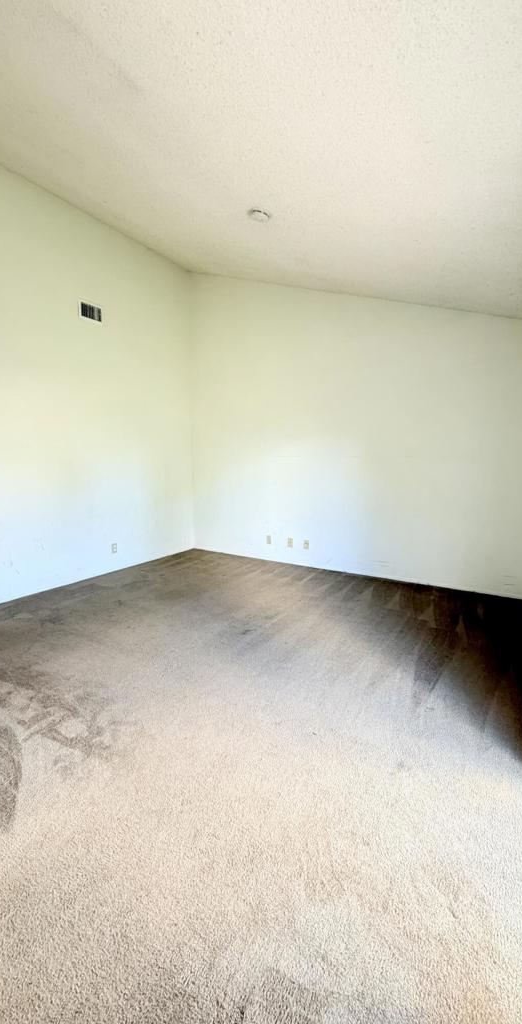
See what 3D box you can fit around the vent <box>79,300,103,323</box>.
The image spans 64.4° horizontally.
[{"bbox_3d":[-1.768,-2.094,4.338,0.020,0.153,0.275,5,9,31],"label":"vent"}]

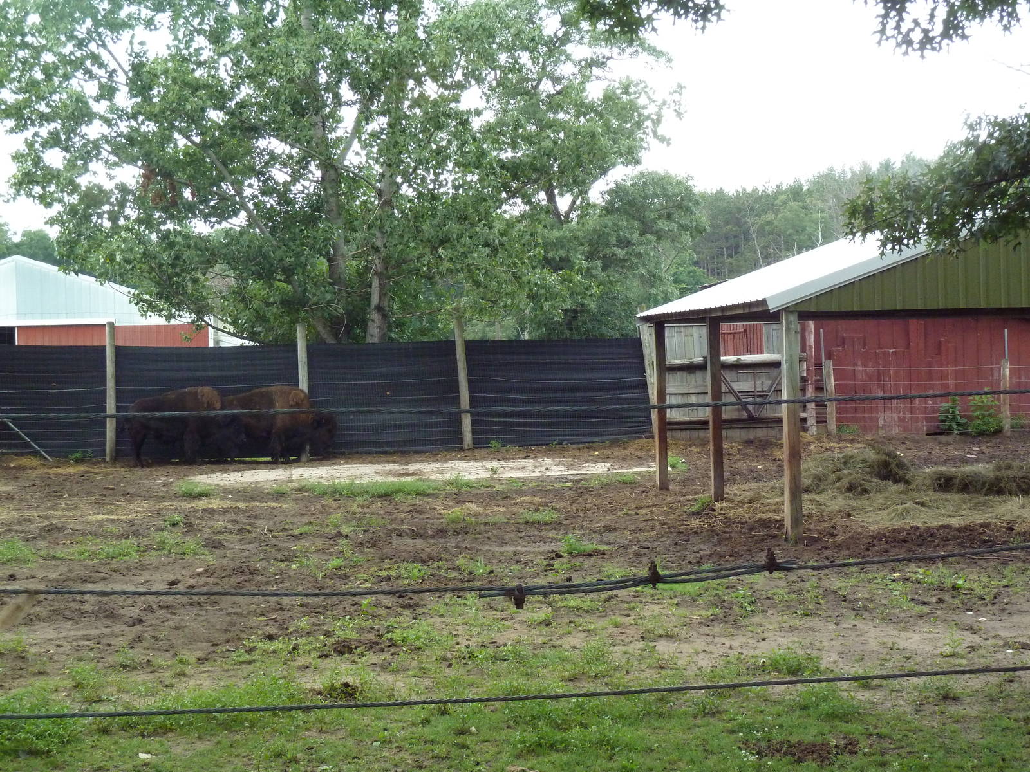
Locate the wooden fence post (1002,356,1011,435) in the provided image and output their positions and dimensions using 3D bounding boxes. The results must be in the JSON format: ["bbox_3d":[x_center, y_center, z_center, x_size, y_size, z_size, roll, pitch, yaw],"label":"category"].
[{"bbox_3d":[10.349,0.250,32.584,0.156,1.653,0.156,-2,1,0],"label":"wooden fence post"}]

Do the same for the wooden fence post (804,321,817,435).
[{"bbox_3d":[6.299,-0.206,32.876,0.171,2.494,0.171,-1,1,0],"label":"wooden fence post"}]

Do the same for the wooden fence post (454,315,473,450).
[{"bbox_3d":[-1.013,-0.073,30.774,0.181,2.690,0.181,-4,1,0],"label":"wooden fence post"}]

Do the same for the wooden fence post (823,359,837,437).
[{"bbox_3d":[6.644,0.244,32.585,0.164,1.607,0.164,-3,1,0],"label":"wooden fence post"}]

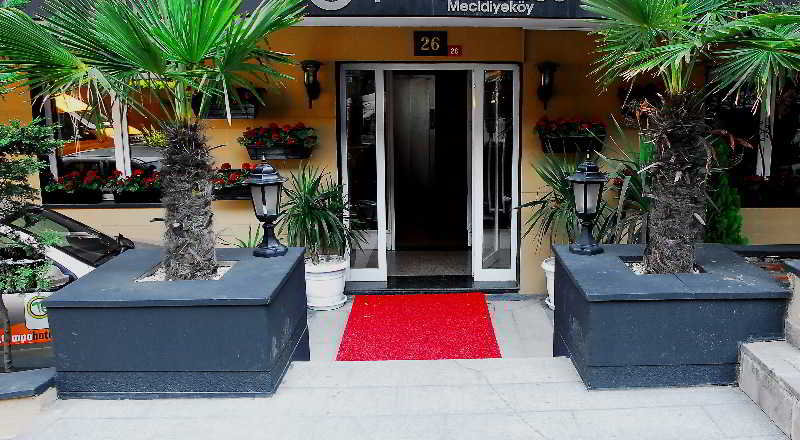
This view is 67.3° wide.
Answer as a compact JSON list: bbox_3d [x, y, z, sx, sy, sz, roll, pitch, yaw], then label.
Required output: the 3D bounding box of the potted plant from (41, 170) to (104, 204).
[{"bbox_3d":[-3.074,-0.306,5.648,0.520,0.309,0.250,0,12,0],"label":"potted plant"}]

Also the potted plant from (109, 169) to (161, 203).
[{"bbox_3d":[-2.443,-0.324,5.644,0.517,0.309,0.250,0,12,0],"label":"potted plant"}]

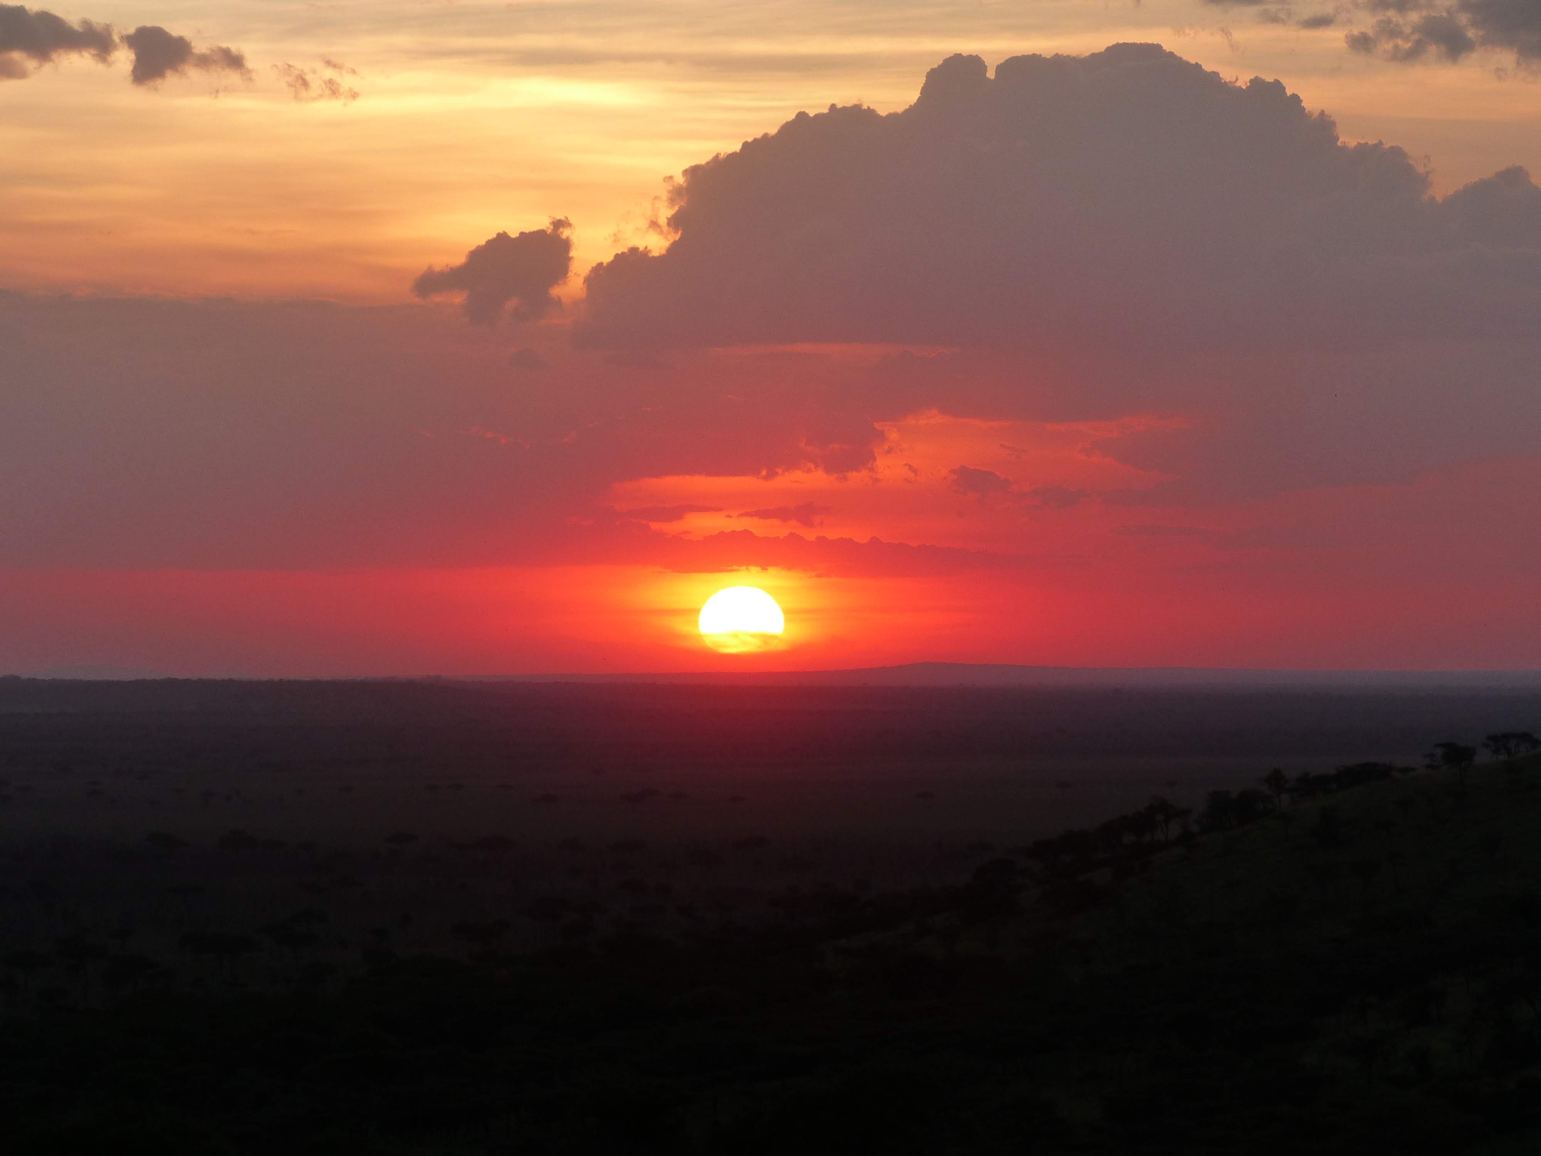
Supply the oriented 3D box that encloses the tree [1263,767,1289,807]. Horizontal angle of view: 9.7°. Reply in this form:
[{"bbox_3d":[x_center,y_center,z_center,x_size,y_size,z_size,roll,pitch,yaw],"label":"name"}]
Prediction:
[{"bbox_3d":[69.565,28.883,1250.000,3.750,5.500,3.750,0,-1,0],"label":"tree"}]

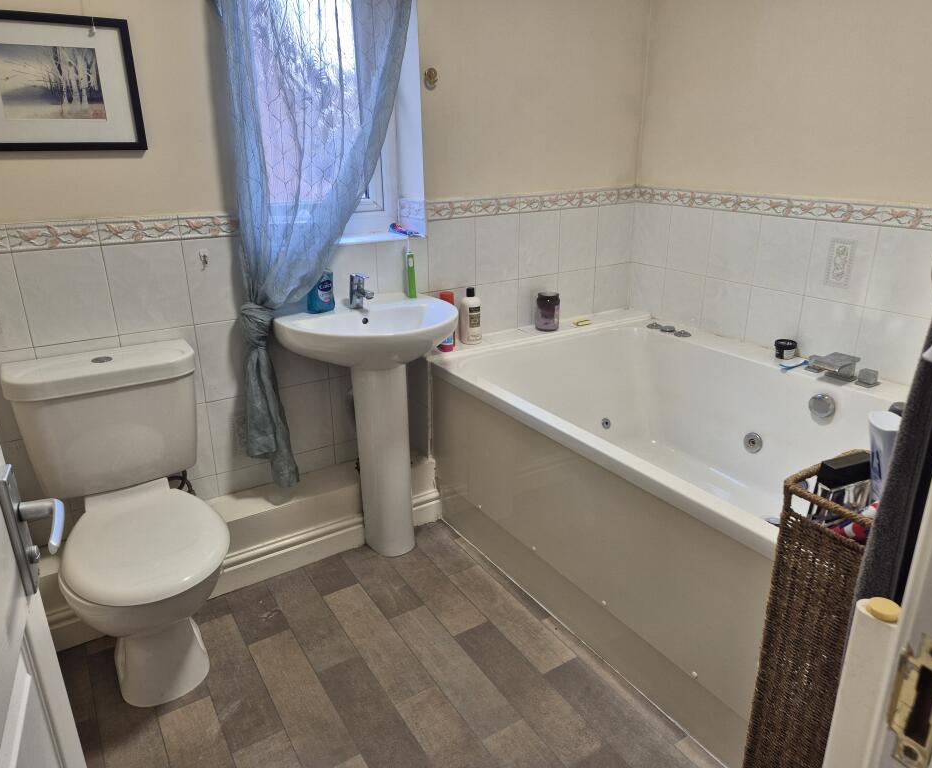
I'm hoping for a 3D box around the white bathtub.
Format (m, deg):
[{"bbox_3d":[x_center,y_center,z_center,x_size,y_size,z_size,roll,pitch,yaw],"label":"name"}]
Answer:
[{"bbox_3d":[0.778,0.340,2.034,1.085,0.600,1.710,-12,23,-30],"label":"white bathtub"}]

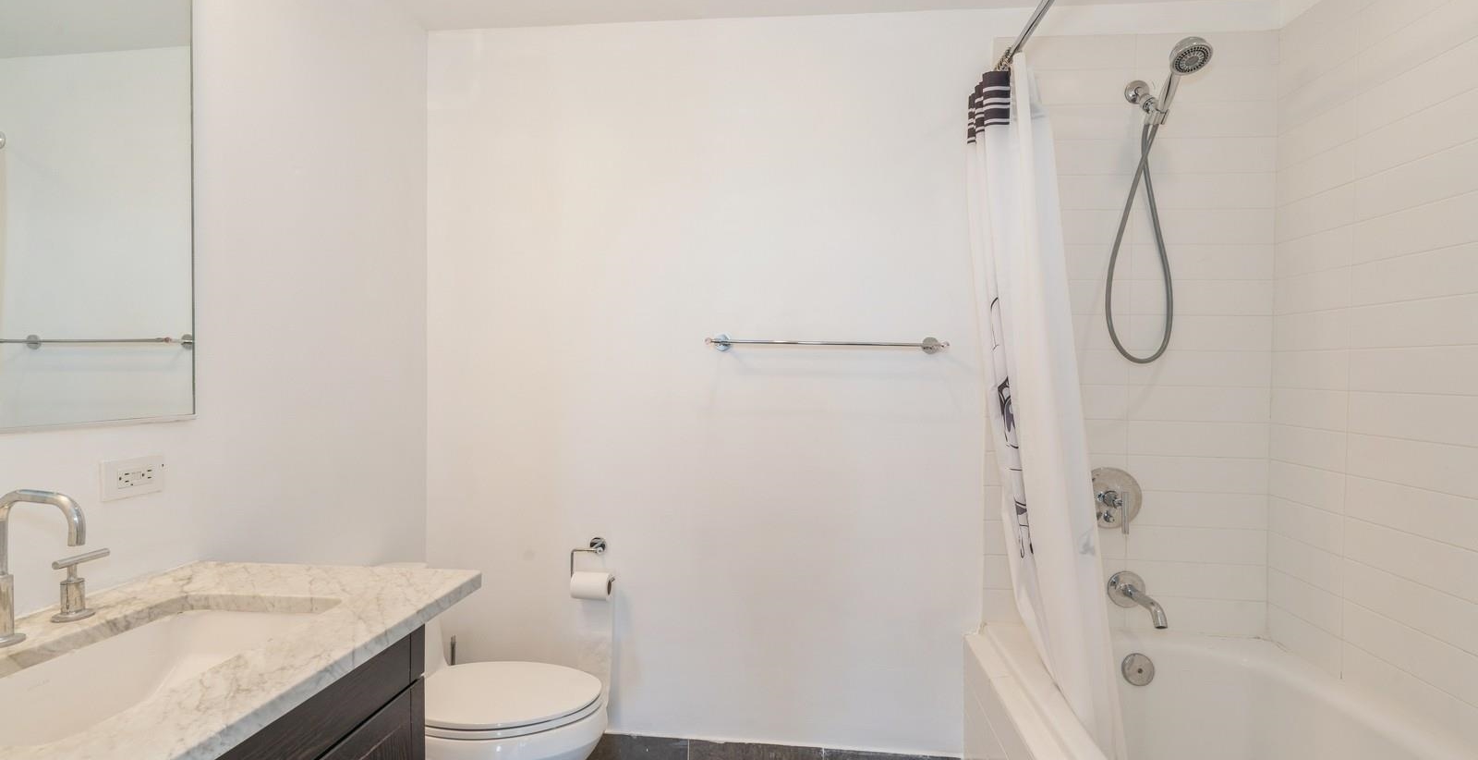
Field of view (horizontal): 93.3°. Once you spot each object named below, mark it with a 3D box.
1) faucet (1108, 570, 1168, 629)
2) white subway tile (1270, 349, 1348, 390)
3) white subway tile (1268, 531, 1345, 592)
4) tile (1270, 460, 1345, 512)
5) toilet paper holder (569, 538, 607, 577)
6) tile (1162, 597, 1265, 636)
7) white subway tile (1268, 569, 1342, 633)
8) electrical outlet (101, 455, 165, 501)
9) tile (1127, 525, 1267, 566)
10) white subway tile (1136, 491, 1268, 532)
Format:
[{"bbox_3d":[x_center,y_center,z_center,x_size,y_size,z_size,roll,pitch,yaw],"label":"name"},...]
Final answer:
[{"bbox_3d":[1.120,0.610,1.929,0.104,0.107,0.212,1,1,6],"label":"faucet"},{"bbox_3d":[1.472,-0.027,1.799,0.010,0.095,0.277,1,1,6],"label":"white subway tile"},{"bbox_3d":[1.466,0.469,1.808,0.010,0.095,0.277,1,1,6],"label":"white subway tile"},{"bbox_3d":[1.500,0.278,1.847,0.010,0.100,0.286,1,1,6],"label":"tile"},{"bbox_3d":[-0.436,0.547,2.117,0.140,0.121,0.066,1,1,6],"label":"toilet paper holder"},{"bbox_3d":[1.286,0.663,1.976,0.373,0.095,0.010,1,1,6],"label":"tile"},{"bbox_3d":[1.464,0.569,1.809,0.010,0.095,0.277,1,1,6],"label":"white subway tile"},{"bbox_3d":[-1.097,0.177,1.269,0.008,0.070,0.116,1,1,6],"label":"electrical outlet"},{"bbox_3d":[1.319,0.477,2.016,0.382,0.100,0.010,1,1,6],"label":"tile"},{"bbox_3d":[1.320,0.375,2.014,0.382,0.100,0.010,1,1,6],"label":"white subway tile"}]

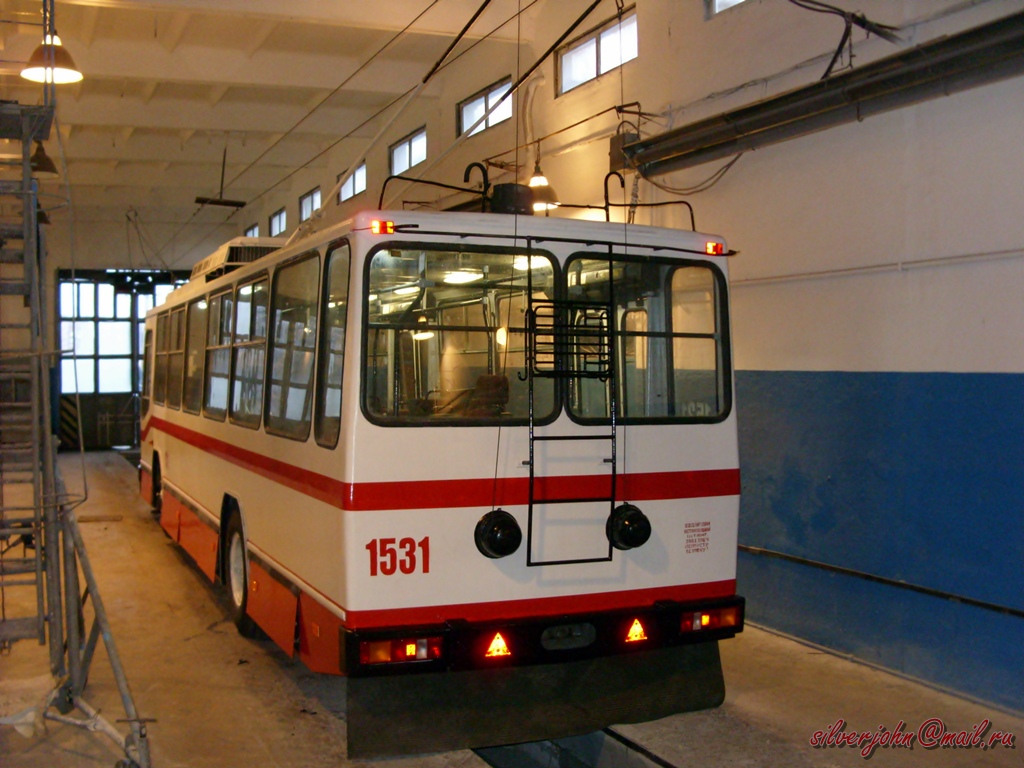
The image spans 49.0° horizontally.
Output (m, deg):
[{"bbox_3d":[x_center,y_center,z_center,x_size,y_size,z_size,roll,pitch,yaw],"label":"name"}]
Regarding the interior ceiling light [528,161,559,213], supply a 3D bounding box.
[{"bbox_3d":[0.283,-2.022,11.566,0.440,0.500,0.440,0,1,0],"label":"interior ceiling light"}]

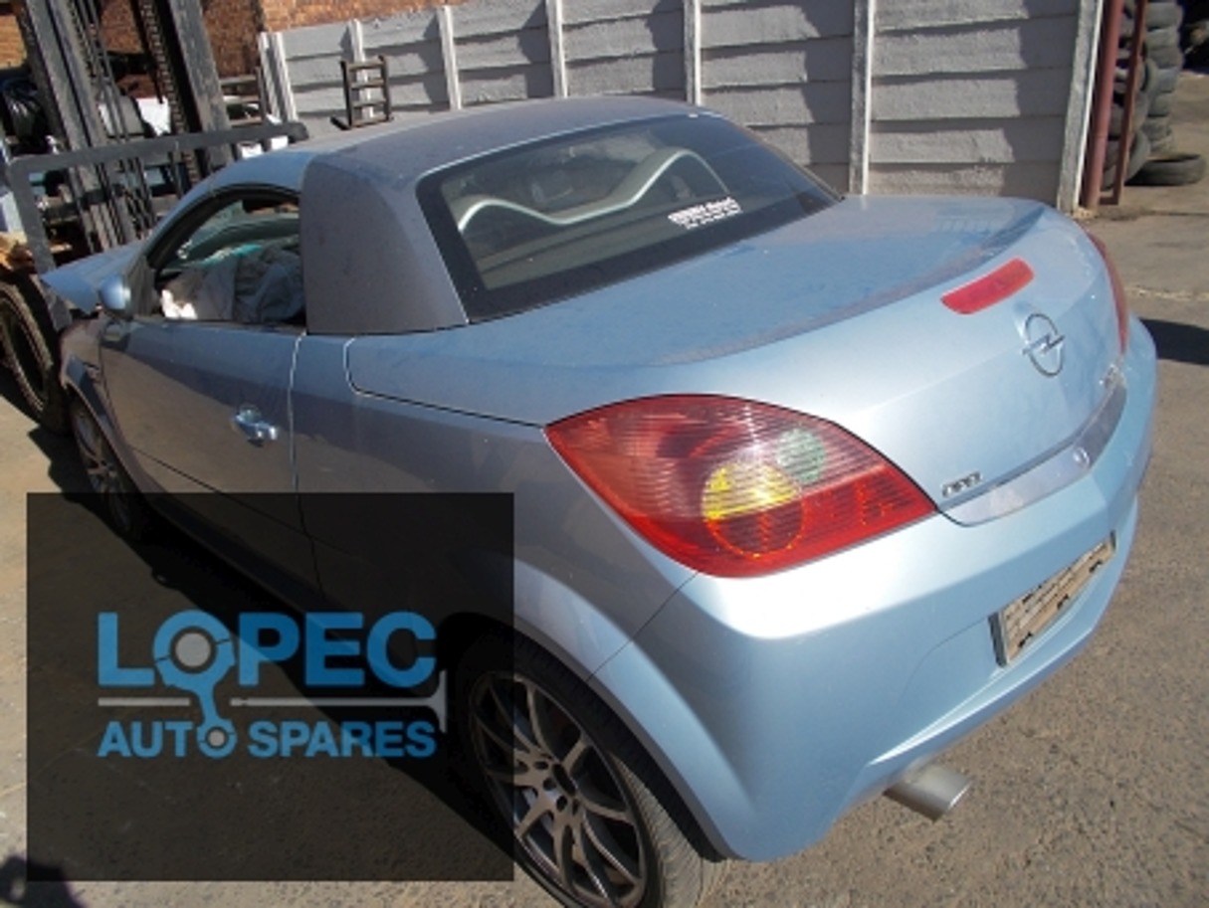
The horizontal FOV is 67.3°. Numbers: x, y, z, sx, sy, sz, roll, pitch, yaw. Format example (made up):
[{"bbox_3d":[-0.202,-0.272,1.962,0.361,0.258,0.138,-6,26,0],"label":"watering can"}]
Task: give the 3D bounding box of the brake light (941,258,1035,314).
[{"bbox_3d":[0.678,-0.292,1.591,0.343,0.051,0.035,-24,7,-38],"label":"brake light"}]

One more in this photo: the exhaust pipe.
[{"bbox_3d":[0.520,0.553,1.543,0.096,0.091,0.172,-24,29,-38],"label":"exhaust pipe"}]

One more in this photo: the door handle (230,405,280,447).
[{"bbox_3d":[-0.790,-0.065,2.040,0.051,0.066,0.197,-24,29,-38],"label":"door handle"}]

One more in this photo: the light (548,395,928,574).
[{"bbox_3d":[0.212,0.027,1.254,0.563,0.237,0.172,-7,23,-6],"label":"light"}]

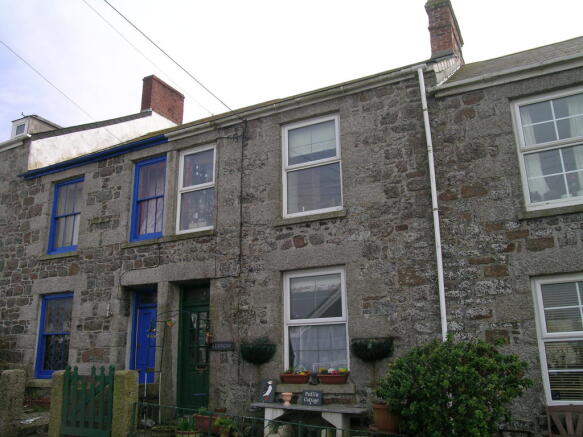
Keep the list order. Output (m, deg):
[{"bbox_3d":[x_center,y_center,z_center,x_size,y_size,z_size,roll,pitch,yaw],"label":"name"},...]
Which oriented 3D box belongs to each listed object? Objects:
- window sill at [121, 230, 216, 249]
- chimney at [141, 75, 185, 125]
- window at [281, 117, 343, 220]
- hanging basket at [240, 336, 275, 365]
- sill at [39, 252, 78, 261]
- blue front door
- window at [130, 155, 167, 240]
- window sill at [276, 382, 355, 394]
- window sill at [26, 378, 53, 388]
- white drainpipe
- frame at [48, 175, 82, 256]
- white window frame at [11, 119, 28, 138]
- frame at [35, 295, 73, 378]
[{"bbox_3d":[-2.284,0.406,9.707,2.180,0.110,0.190,-9,-17,25],"label":"window sill"},{"bbox_3d":[-4.207,-3.820,17.227,0.410,1.150,1.580,-9,-17,25],"label":"chimney"},{"bbox_3d":[0.360,-0.860,8.774,1.090,1.690,0.090,-9,-17,25],"label":"window"},{"bbox_3d":[-0.588,2.128,8.404,0.615,0.443,0.285,-9,-17,27],"label":"hanging basket"},{"bbox_3d":[-4.988,0.817,11.381,1.252,0.112,0.188,-9,-17,27],"label":"sill"},{"bbox_3d":[-2.679,2.373,9.660,0.850,2.120,0.090,-9,-17,25],"label":"blue front door"},{"bbox_3d":[-2.854,-0.398,10.641,0.960,1.688,0.105,-9,-17,27],"label":"window"},{"bbox_3d":[0.386,2.582,7.942,1.305,0.135,0.202,-9,-17,27],"label":"window sill"},{"bbox_3d":[-4.741,3.215,10.250,1.270,0.120,0.190,-9,-17,25],"label":"window sill"},{"bbox_3d":[2.050,0.075,7.410,0.080,5.010,0.090,-9,-17,25],"label":"white drainpipe"},{"bbox_3d":[-4.994,-0.060,11.742,1.065,1.680,0.105,-9,-17,27],"label":"frame"},{"bbox_3d":[-6.802,-2.272,13.116,0.630,0.470,0.090,-9,-17,25],"label":"white window frame"},{"bbox_3d":[-4.733,2.370,10.574,1.000,1.670,0.090,-9,-17,25],"label":"frame"}]

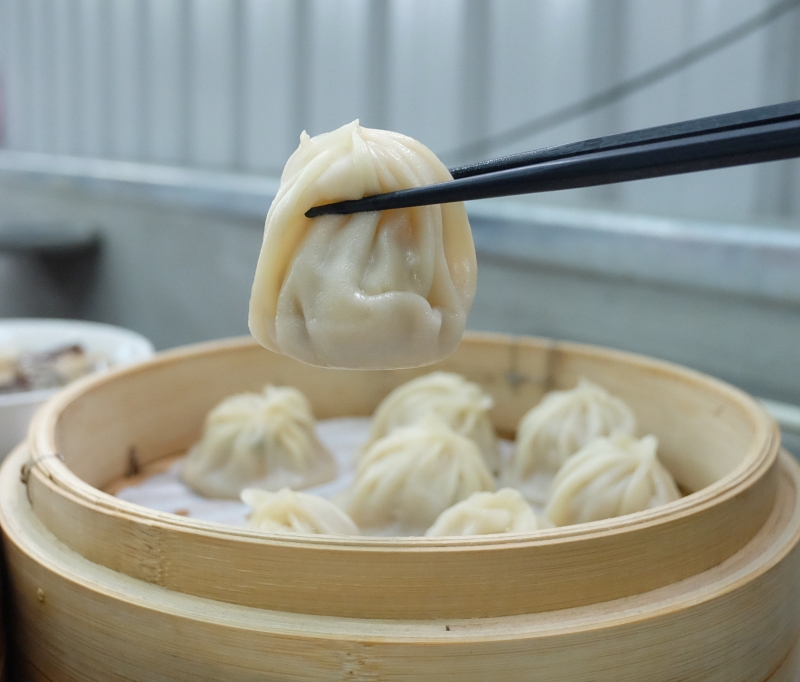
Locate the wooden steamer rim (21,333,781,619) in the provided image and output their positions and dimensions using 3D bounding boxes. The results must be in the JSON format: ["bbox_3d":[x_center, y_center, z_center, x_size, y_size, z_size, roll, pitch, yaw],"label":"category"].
[{"bbox_3d":[0.001,0.023,0.243,0.216,0.015,0.216,0,11,0],"label":"wooden steamer rim"}]

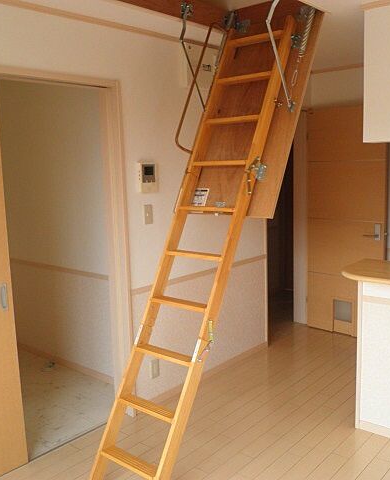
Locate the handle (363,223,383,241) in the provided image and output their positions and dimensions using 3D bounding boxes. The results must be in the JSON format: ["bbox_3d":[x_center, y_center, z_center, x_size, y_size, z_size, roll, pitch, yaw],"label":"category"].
[{"bbox_3d":[1.458,-0.062,3.948,0.125,0.132,0.060,6,11,43],"label":"handle"}]

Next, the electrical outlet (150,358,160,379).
[{"bbox_3d":[-0.254,0.845,3.133,0.012,0.120,0.070,5,11,42],"label":"electrical outlet"}]

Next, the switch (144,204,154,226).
[{"bbox_3d":[-0.283,-0.158,2.997,0.012,0.120,0.070,5,11,42],"label":"switch"}]

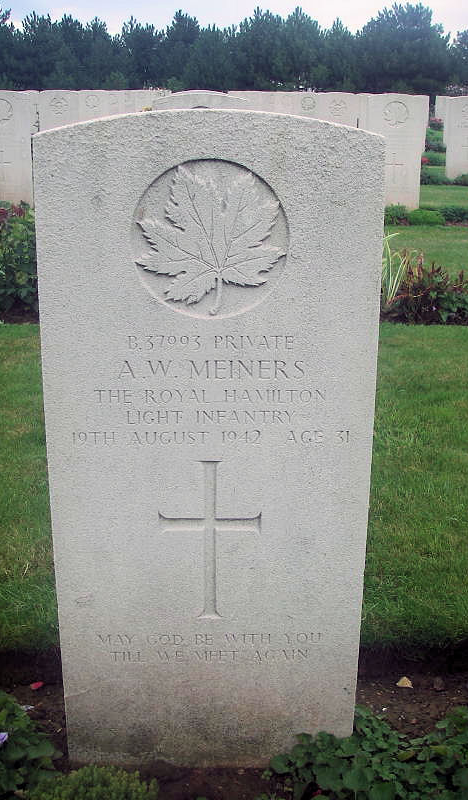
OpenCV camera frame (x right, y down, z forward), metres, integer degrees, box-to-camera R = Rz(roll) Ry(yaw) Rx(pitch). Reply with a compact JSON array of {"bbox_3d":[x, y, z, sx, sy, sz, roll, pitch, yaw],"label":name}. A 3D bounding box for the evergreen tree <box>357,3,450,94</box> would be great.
[{"bbox_3d":[8.492,-17.310,44.000,4.700,5.200,4.500,0,17,0],"label":"evergreen tree"}]

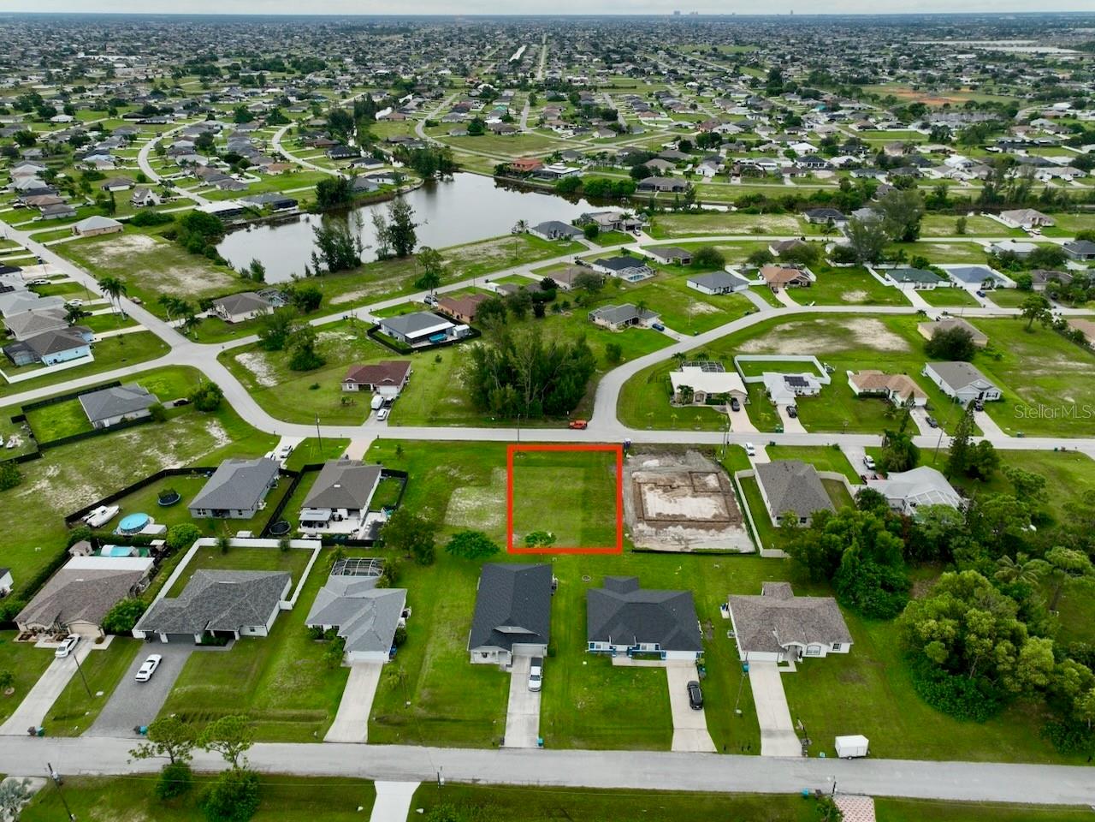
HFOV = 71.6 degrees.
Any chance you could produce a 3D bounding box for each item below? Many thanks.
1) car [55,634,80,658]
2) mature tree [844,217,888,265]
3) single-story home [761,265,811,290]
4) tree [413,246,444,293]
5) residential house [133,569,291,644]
[{"bbox_3d":[-79.157,38.672,125.649,1.850,1.450,4.700,-2,28,-4],"label":"car"},{"bbox_3d":[132.549,-70.459,316.141,16.000,17.000,16.000,0,28,0],"label":"mature tree"},{"bbox_3d":[91.511,-52.156,294.054,15.110,5.200,16.890,0,28,1],"label":"single-story home"},{"bbox_3d":[-44.301,-52.024,282.217,10.000,16.000,10.000,0,28,0],"label":"tree"},{"bbox_3d":[-59.080,33.640,134.960,23.120,5.300,16.290,0,28,1],"label":"residential house"}]

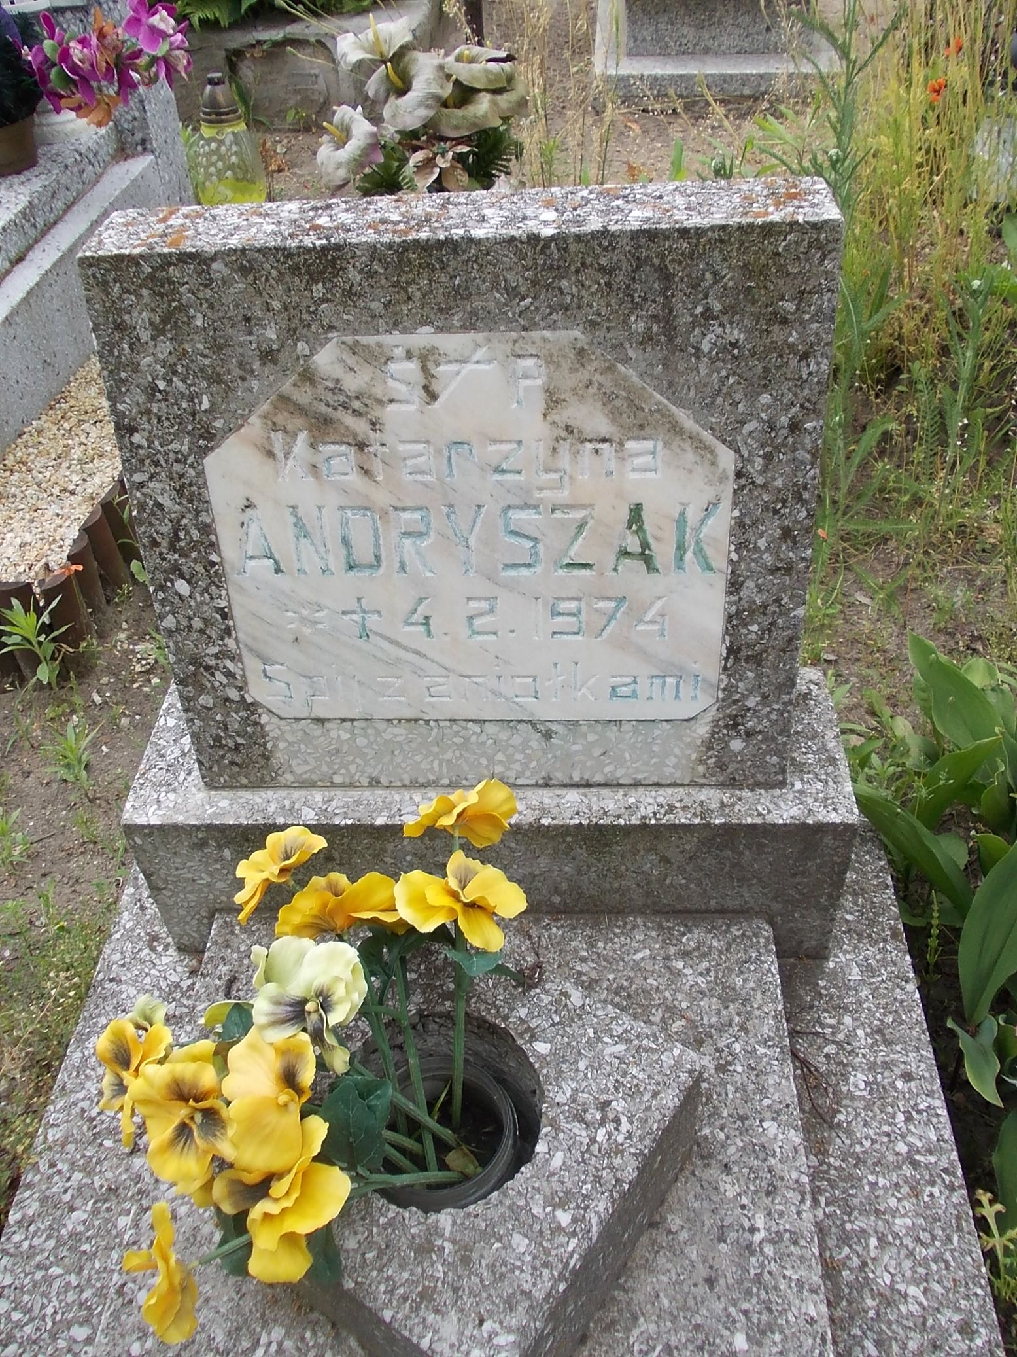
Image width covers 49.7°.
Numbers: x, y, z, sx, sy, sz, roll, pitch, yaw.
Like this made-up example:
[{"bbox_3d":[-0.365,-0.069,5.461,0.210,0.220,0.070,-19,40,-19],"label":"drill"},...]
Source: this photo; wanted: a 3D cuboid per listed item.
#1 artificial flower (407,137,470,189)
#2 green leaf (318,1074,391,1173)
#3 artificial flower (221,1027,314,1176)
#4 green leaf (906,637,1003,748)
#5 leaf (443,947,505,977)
[{"bbox_3d":[-0.097,-0.727,1.550,0.095,0.080,0.055,-5,21,0],"label":"artificial flower"},{"bbox_3d":[-0.111,0.322,0.795,0.050,0.025,0.068,0,65,-6],"label":"green leaf"},{"bbox_3d":[-0.144,0.252,0.655,0.061,0.085,0.036,23,7,26],"label":"artificial flower"},{"bbox_3d":[0.446,0.017,1.090,0.145,0.040,0.060,41,72,20],"label":"green leaf"},{"bbox_3d":[-0.023,0.183,0.715,0.042,0.016,0.032,0,51,4],"label":"leaf"}]

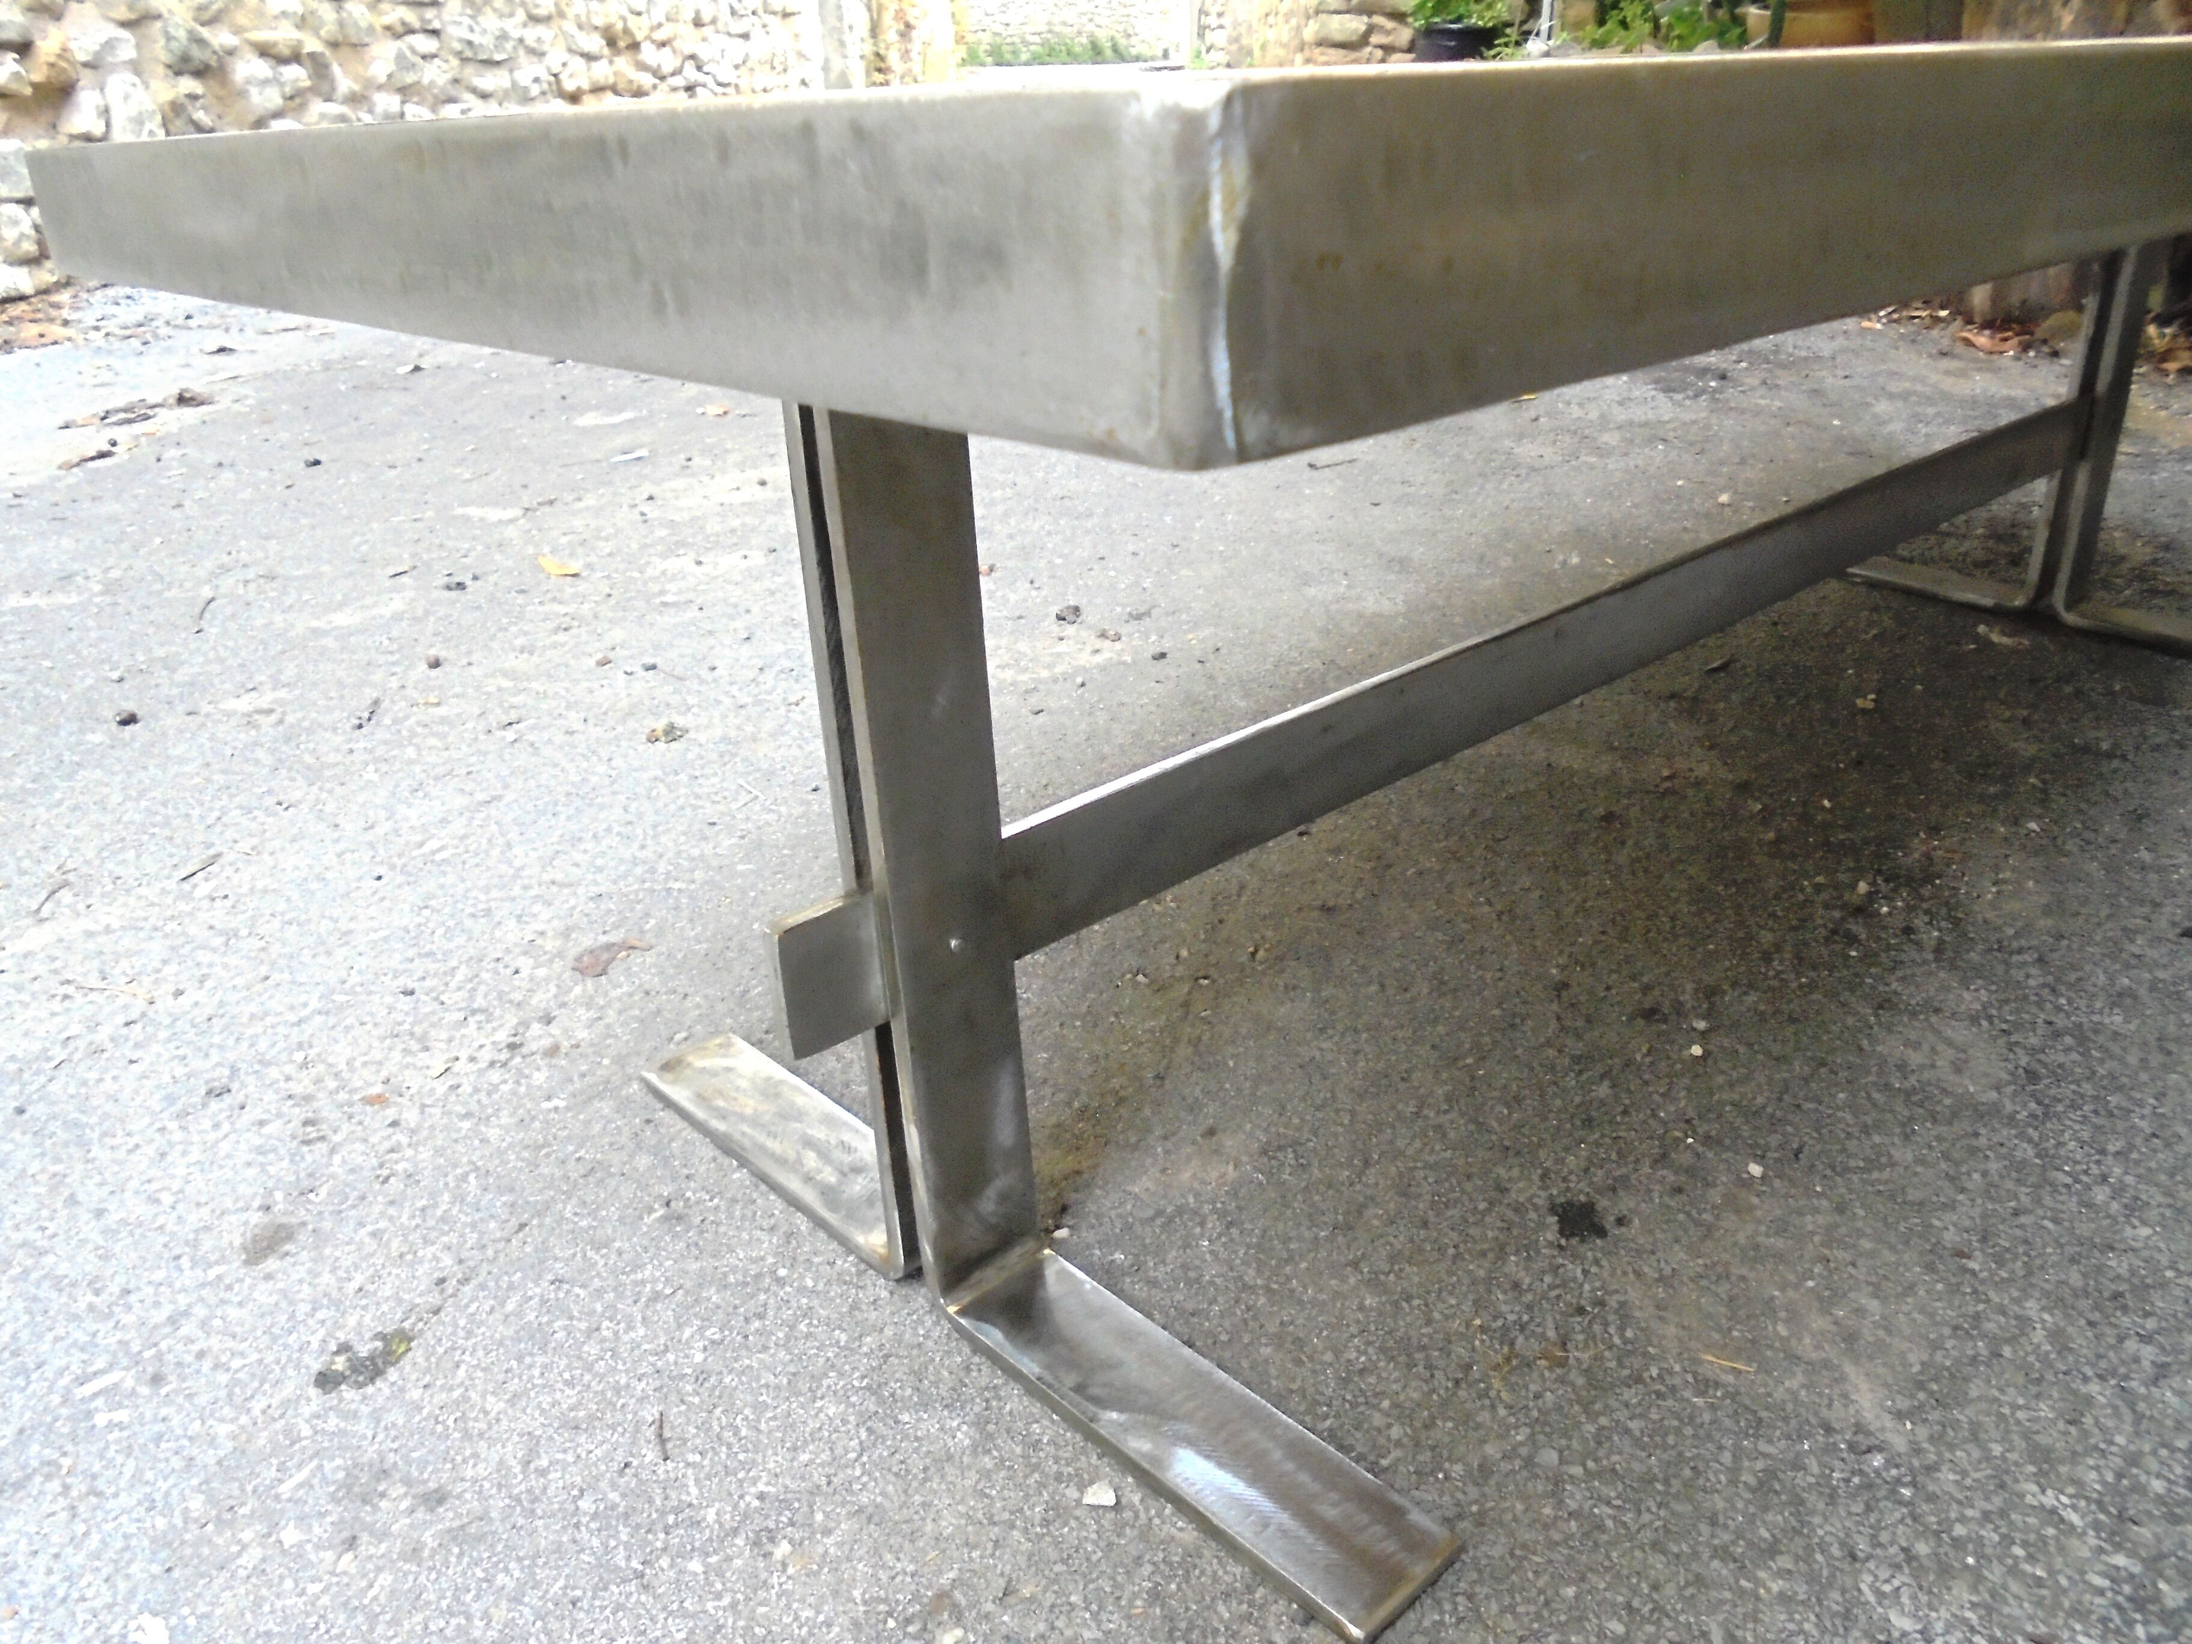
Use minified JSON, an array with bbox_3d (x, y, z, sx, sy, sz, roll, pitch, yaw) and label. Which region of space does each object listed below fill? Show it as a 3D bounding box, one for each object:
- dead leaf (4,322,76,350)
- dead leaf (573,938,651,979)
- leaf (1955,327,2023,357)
[{"bbox_3d":[-2.566,-1.180,4.000,0.139,0.038,0.103,-17,28,-28],"label":"dead leaf"},{"bbox_3d":[-0.281,0.075,0.947,0.032,0.010,0.045,13,29,32],"label":"dead leaf"},{"bbox_3d":[1.372,-0.739,2.529,0.088,0.034,0.067,9,27,26],"label":"leaf"}]

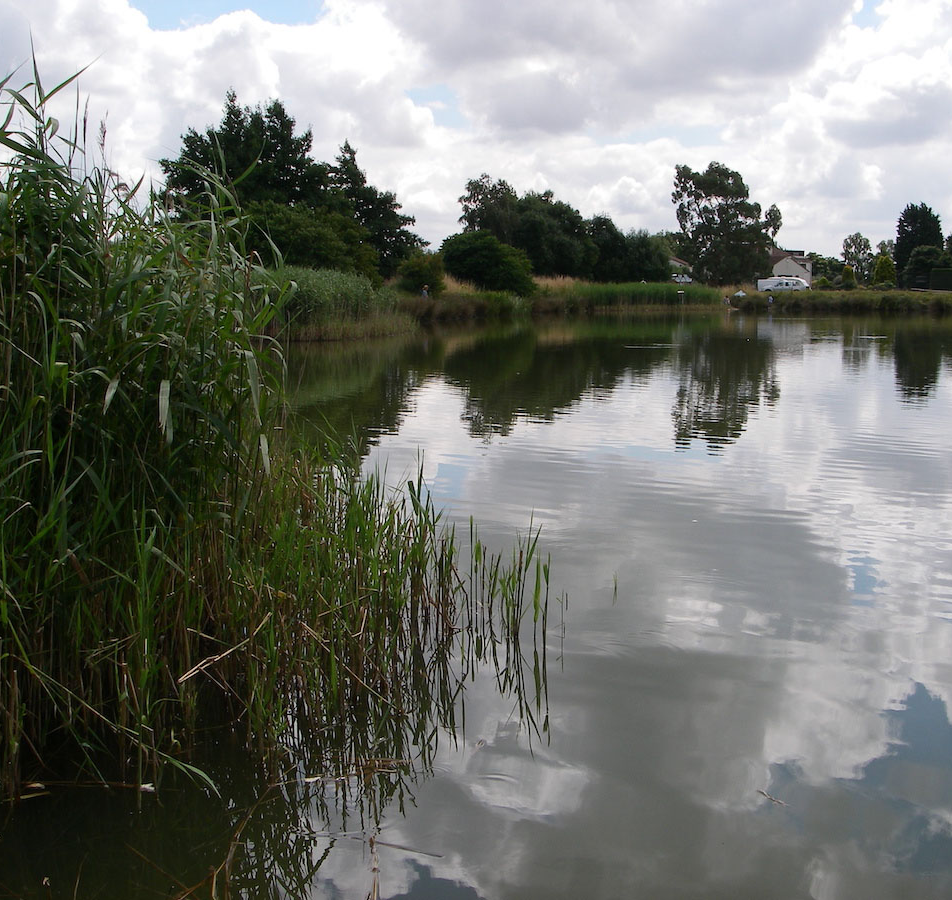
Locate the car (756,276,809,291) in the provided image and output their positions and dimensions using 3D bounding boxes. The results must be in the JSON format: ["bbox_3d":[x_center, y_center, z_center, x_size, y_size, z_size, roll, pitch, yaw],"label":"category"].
[{"bbox_3d":[29.806,-15.850,127.905,4.700,1.650,1.850,0,7,0],"label":"car"}]

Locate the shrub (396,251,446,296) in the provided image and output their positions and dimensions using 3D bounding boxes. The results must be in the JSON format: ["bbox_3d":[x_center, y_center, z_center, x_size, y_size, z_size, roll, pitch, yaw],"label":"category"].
[{"bbox_3d":[-3.641,-11.729,87.814,3.340,3.106,3.340,0,7,0],"label":"shrub"}]

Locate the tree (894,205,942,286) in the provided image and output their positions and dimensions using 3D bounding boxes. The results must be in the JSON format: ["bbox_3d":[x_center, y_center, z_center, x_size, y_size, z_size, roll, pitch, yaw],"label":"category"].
[{"bbox_3d":[48.598,-22.405,144.443,5.504,9.324,5.228,0,7,0],"label":"tree"}]

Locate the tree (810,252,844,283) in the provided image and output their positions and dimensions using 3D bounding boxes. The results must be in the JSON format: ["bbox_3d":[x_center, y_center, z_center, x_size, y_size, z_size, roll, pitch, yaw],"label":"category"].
[{"bbox_3d":[44.028,-22.635,164.756,4.760,4.089,4.760,0,7,0],"label":"tree"}]

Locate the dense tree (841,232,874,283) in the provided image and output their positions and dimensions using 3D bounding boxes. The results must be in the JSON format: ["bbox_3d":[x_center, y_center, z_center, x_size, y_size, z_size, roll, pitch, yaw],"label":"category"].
[{"bbox_3d":[46.337,-23.136,159.620,4.130,6.358,4.130,0,7,0],"label":"dense tree"}]

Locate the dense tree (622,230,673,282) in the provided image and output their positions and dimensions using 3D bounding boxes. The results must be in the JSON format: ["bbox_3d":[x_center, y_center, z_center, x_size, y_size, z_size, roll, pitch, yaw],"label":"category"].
[{"bbox_3d":[17.627,-19.621,134.668,5.227,5.566,5.227,0,7,0],"label":"dense tree"}]

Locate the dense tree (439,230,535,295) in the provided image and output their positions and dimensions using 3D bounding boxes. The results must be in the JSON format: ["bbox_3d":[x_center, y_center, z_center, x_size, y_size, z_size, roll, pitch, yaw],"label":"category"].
[{"bbox_3d":[0.768,-12.944,91.724,6.774,4.620,6.097,0,7,0],"label":"dense tree"}]

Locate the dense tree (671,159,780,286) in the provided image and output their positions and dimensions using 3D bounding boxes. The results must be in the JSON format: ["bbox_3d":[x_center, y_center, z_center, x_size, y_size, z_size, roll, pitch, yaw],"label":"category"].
[{"bbox_3d":[28.144,-25.208,147.164,12.134,14.001,10.921,0,7,0],"label":"dense tree"}]

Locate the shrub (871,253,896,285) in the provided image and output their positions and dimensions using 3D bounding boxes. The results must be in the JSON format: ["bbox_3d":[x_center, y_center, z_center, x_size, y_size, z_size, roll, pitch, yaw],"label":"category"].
[{"bbox_3d":[44.035,-19.374,141.802,2.587,3.307,2.587,0,7,0],"label":"shrub"}]

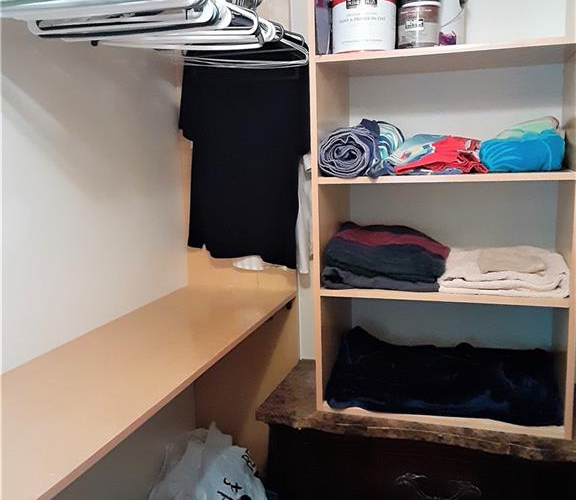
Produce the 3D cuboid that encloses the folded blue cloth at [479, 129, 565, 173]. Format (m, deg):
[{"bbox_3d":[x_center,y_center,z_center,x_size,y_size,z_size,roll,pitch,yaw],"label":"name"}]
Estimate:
[{"bbox_3d":[0.597,-0.253,1.533,0.198,0.102,0.242,1,10,18],"label":"folded blue cloth"}]

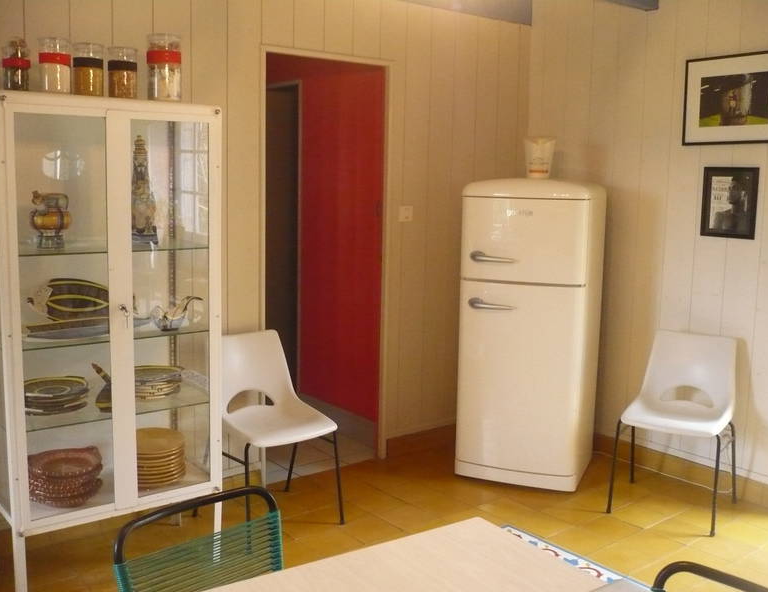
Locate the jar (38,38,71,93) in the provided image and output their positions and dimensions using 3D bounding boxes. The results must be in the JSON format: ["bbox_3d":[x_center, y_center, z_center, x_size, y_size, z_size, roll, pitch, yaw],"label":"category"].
[{"bbox_3d":[-1.066,-0.738,2.588,0.106,0.190,0.106,-5,10,-39],"label":"jar"}]

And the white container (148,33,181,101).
[{"bbox_3d":[-0.767,-0.788,2.789,0.118,0.248,0.118,1,8,0],"label":"white container"}]

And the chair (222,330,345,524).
[{"bbox_3d":[-0.496,0.583,3.416,0.485,0.784,0.510,-5,10,-39],"label":"chair"}]

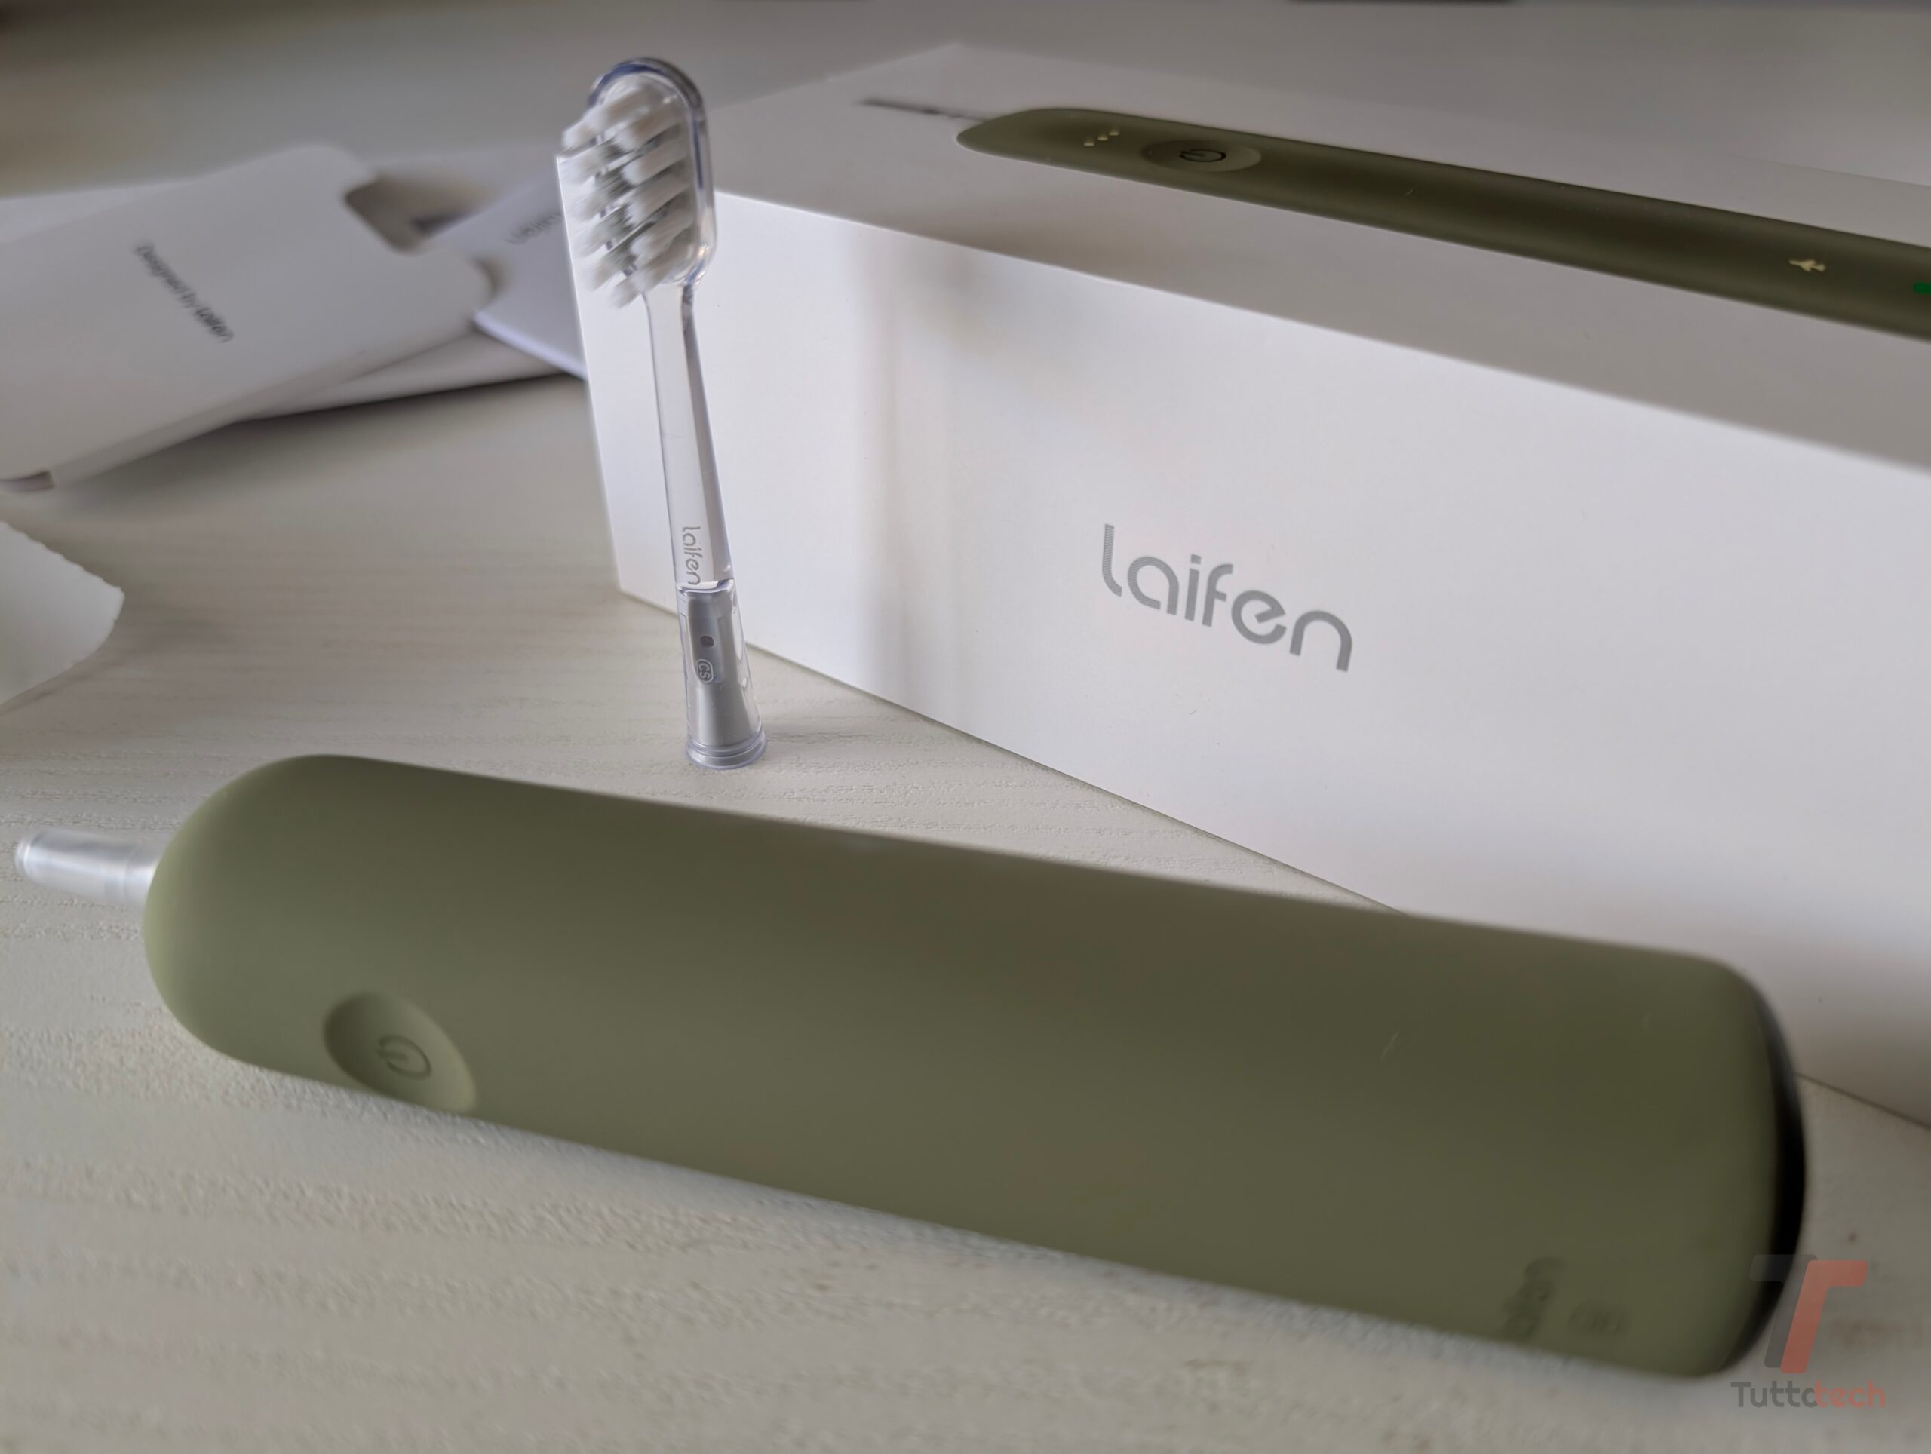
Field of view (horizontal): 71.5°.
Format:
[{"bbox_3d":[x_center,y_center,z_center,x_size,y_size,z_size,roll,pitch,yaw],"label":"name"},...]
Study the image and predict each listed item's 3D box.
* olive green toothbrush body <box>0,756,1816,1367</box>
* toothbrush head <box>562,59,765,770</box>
[{"bbox_3d":[-0.016,0.025,0.123,0.165,0.034,0.034,8,29,9],"label":"olive green toothbrush body"},{"bbox_3d":[-0.032,-0.029,0.150,0.011,0.083,0.016,15,39,17],"label":"toothbrush head"}]

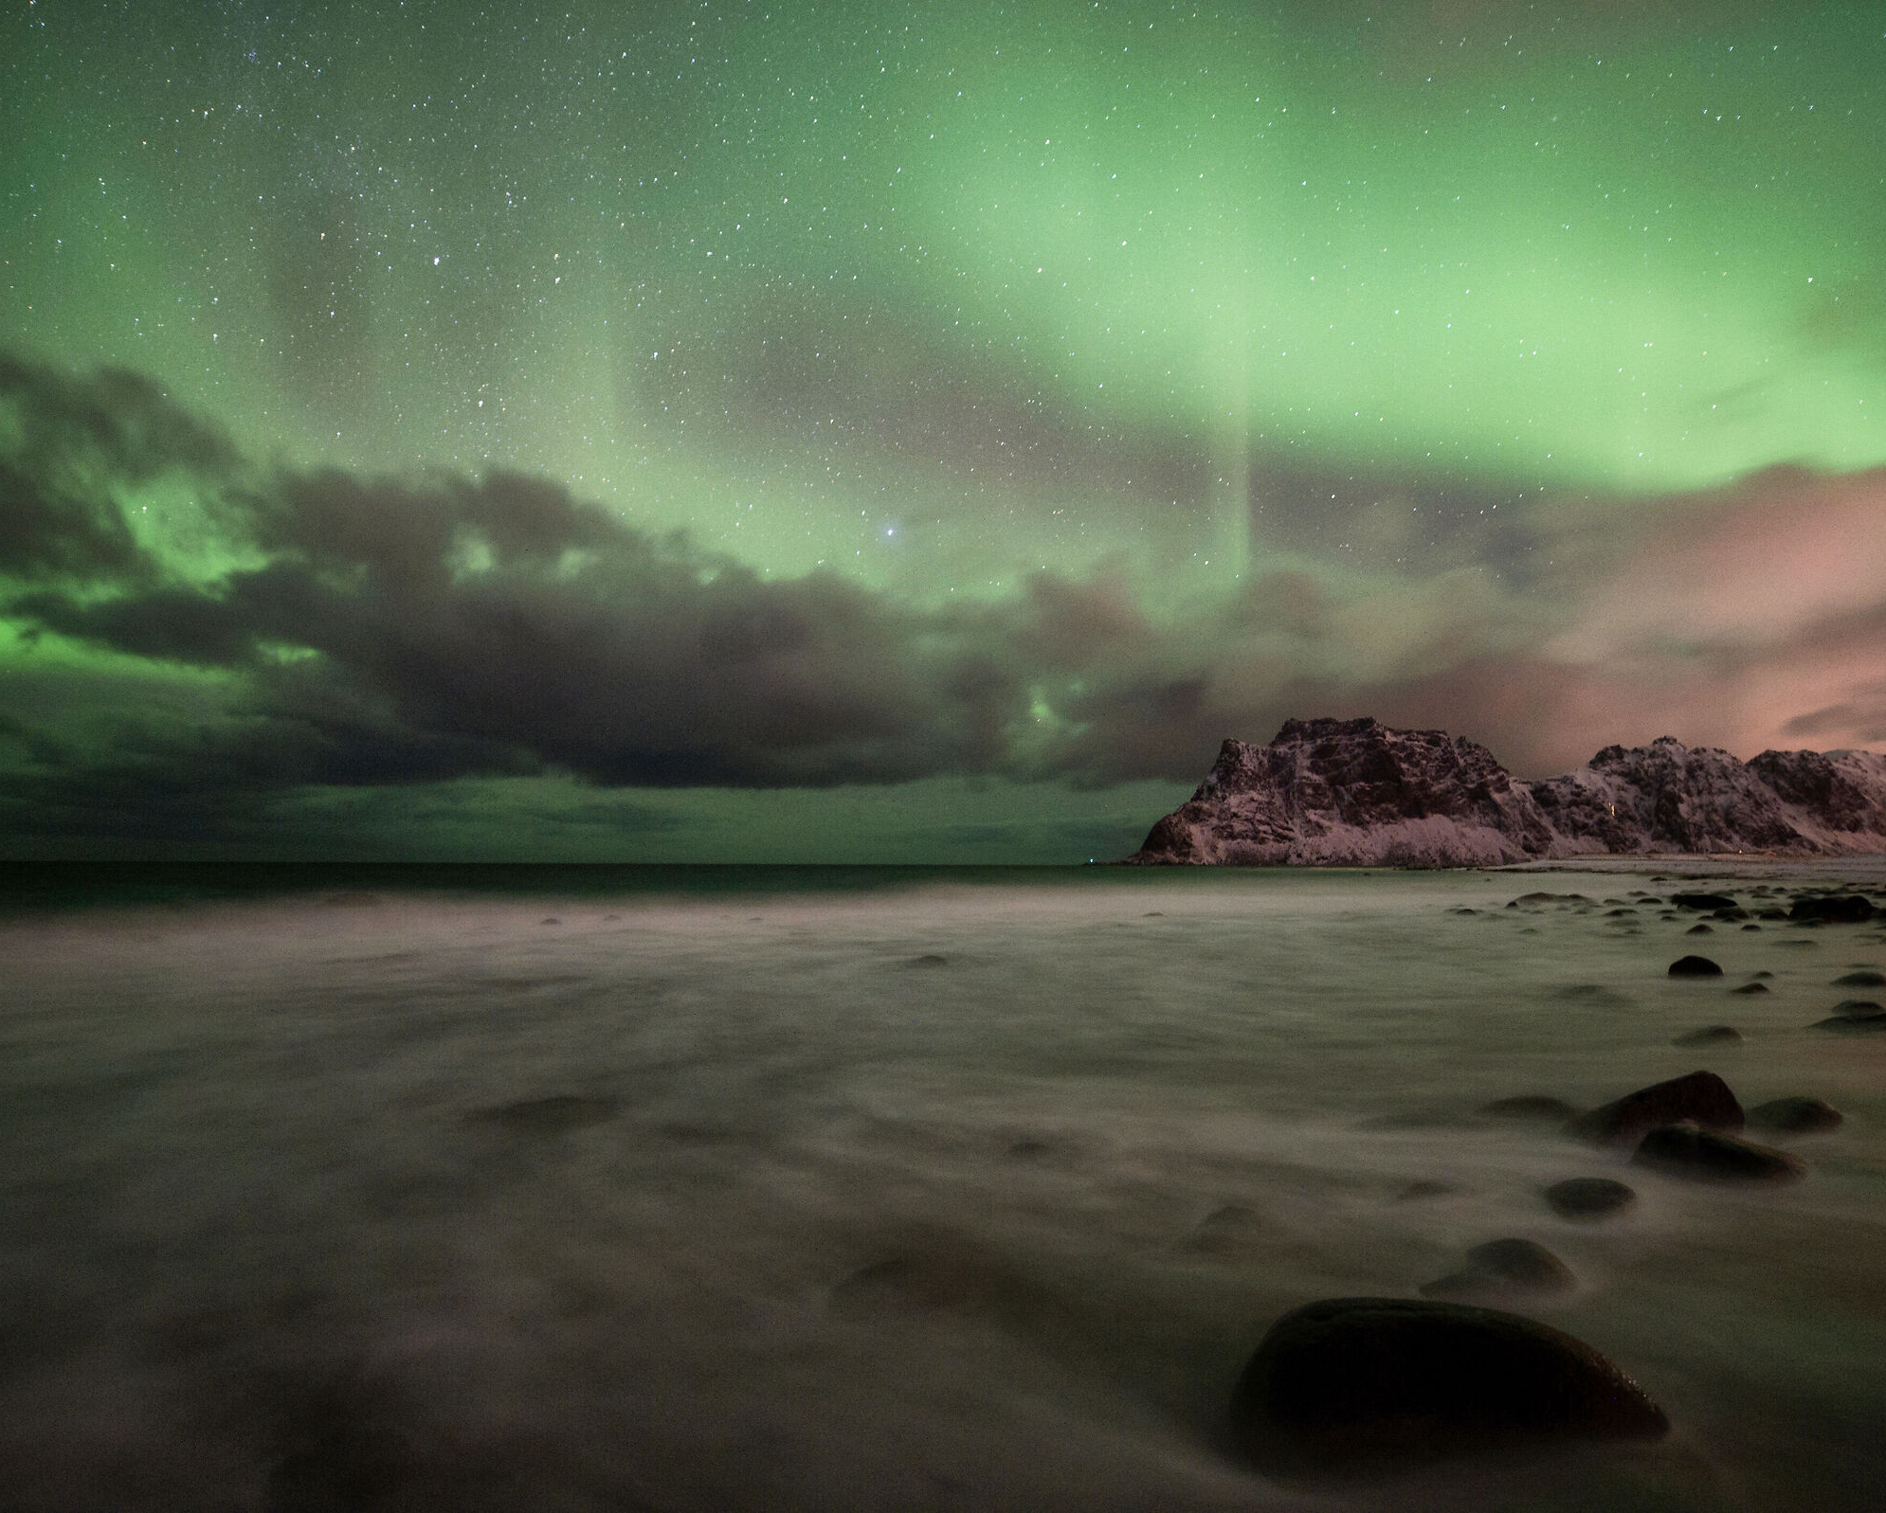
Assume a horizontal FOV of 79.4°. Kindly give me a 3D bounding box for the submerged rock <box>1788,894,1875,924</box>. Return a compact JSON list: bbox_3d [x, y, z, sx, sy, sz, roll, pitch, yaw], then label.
[{"bbox_3d":[20.920,3.637,26.803,1.694,0.773,1.270,0,-5,0],"label":"submerged rock"}]

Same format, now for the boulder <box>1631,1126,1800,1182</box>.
[{"bbox_3d":[3.606,1.844,5.309,0.720,0.219,0.432,0,-5,0],"label":"boulder"}]

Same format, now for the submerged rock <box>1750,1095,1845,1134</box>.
[{"bbox_3d":[4.592,1.938,6.137,0.432,0.187,0.324,0,-5,0],"label":"submerged rock"}]

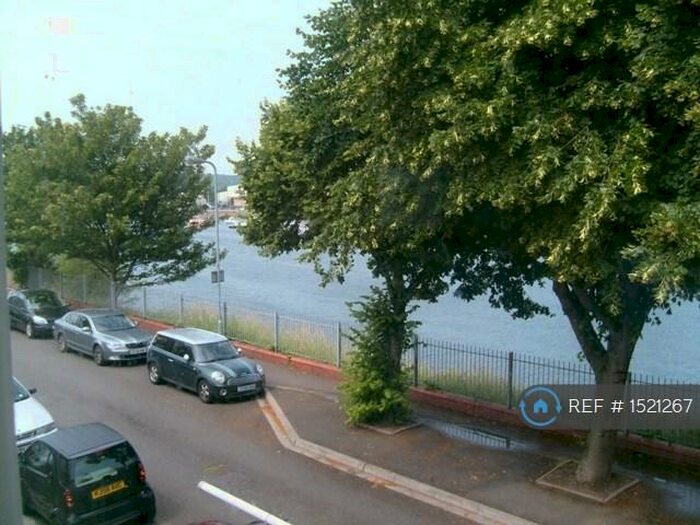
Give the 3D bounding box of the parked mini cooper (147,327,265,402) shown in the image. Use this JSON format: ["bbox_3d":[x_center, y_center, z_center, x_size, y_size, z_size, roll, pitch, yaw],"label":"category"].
[{"bbox_3d":[-4.030,2.746,19.564,3.820,1.430,1.683,6,8,44],"label":"parked mini cooper"}]

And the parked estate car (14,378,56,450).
[{"bbox_3d":[-7.803,3.211,15.177,4.200,1.420,1.680,6,8,44],"label":"parked estate car"}]

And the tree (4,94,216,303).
[{"bbox_3d":[-8.712,-1.628,25.631,7.700,8.900,7.500,0,6,0],"label":"tree"}]

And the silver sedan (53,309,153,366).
[{"bbox_3d":[-8.200,2.319,23.615,4.570,1.460,1.770,6,8,44],"label":"silver sedan"}]

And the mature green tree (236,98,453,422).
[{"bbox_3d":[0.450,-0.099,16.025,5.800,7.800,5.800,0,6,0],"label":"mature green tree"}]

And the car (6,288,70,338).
[{"bbox_3d":[-12.243,1.903,27.713,4.400,1.460,1.760,6,8,44],"label":"car"}]

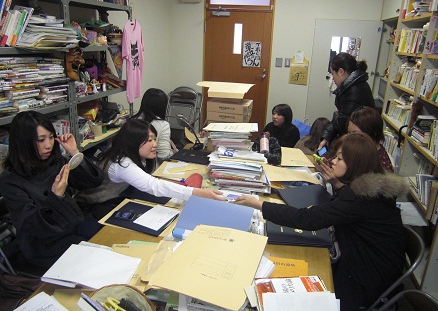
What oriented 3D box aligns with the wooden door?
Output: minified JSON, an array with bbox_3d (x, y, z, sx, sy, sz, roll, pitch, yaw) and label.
[{"bbox_3d":[0.251,-1.155,5.326,0.990,2.000,0.060,6,18,11],"label":"wooden door"}]

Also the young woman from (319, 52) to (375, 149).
[{"bbox_3d":[1.027,-0.063,2.915,0.420,1.490,0.480,6,18,11],"label":"young woman"}]

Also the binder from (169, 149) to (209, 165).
[{"bbox_3d":[-0.193,0.020,2.634,0.305,0.030,0.225,8,19,16],"label":"binder"}]

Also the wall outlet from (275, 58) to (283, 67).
[{"bbox_3d":[0.865,-1.333,5.101,0.090,0.125,0.015,6,18,11],"label":"wall outlet"}]

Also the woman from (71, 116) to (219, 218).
[{"bbox_3d":[-0.403,0.382,1.997,0.950,1.100,0.550,11,20,25],"label":"woman"}]

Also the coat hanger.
[{"bbox_3d":[-0.743,-1.205,3.130,0.020,0.230,0.380,6,18,11],"label":"coat hanger"}]

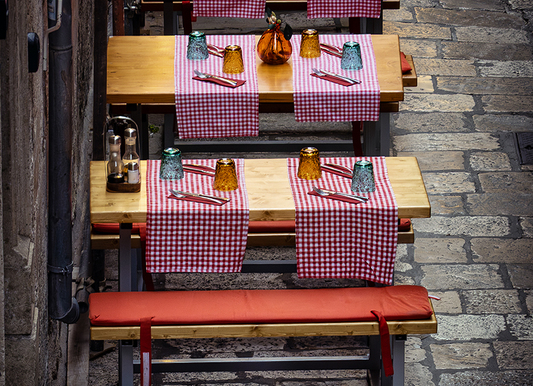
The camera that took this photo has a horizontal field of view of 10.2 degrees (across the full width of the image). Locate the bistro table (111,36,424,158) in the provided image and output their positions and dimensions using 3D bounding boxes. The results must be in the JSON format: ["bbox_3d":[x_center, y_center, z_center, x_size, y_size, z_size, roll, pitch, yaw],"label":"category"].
[{"bbox_3d":[-0.047,-0.069,11.892,1.131,0.916,0.708,0,21,-1],"label":"bistro table"}]

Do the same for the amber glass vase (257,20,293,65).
[{"bbox_3d":[0.030,-0.594,11.744,0.136,0.170,0.136,0,21,0],"label":"amber glass vase"}]

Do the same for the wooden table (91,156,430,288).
[{"bbox_3d":[-0.031,0.401,10.655,1.160,0.916,0.496,-1,21,-3],"label":"wooden table"}]

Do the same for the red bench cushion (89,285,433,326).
[{"bbox_3d":[-0.018,0.376,10.151,1.147,0.033,0.220,0,21,-1],"label":"red bench cushion"}]

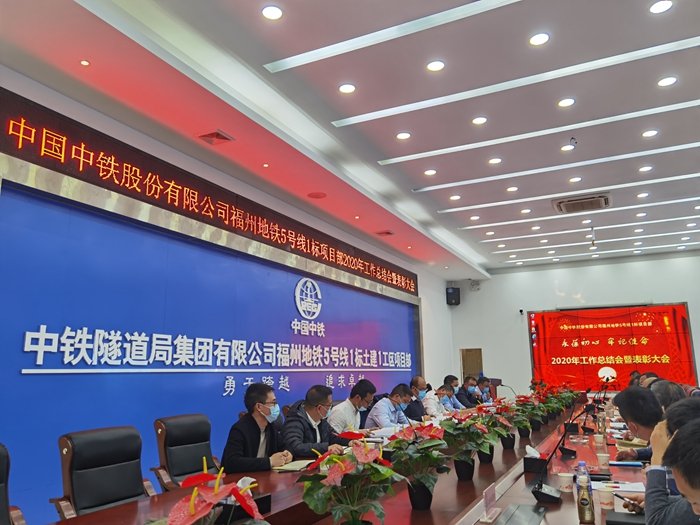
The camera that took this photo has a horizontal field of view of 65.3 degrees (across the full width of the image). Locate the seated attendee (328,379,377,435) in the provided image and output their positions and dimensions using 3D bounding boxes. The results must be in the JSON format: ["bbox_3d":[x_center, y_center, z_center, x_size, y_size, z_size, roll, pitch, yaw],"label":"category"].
[{"bbox_3d":[0.054,1.623,4.559,0.650,1.240,0.510,-6,-13,26],"label":"seated attendee"}]

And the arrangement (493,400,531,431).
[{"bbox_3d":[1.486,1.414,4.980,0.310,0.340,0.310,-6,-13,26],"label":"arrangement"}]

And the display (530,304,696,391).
[{"bbox_3d":[6.630,2.229,14.069,3.796,2.145,0.100,-6,-13,26],"label":"display"}]

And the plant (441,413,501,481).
[{"bbox_3d":[0.703,1.125,3.360,0.330,0.410,0.330,-6,-13,26],"label":"plant"}]

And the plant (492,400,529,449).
[{"bbox_3d":[1.346,1.385,4.679,0.290,0.410,0.300,-6,-13,26],"label":"plant"}]

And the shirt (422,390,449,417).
[{"bbox_3d":[1.058,1.846,6.738,0.430,0.550,0.470,-6,-13,26],"label":"shirt"}]

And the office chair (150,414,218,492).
[{"bbox_3d":[-1.177,1.778,4.372,0.680,1.010,0.650,-7,-13,28],"label":"office chair"}]

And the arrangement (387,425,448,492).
[{"bbox_3d":[0.334,0.972,2.696,0.290,0.375,0.300,-1,-11,0],"label":"arrangement"}]

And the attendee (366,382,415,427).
[{"bbox_3d":[0.443,1.800,5.328,0.650,1.190,0.510,-6,-13,26],"label":"attendee"}]

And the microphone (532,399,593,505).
[{"bbox_3d":[0.945,0.832,2.426,0.260,0.410,0.130,-6,-13,26],"label":"microphone"}]

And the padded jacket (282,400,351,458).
[{"bbox_3d":[-0.240,1.261,3.896,0.480,0.570,0.500,-6,-13,26],"label":"padded jacket"}]

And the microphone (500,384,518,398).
[{"bbox_3d":[2.407,1.988,8.055,0.330,0.340,0.110,-6,-13,26],"label":"microphone"}]

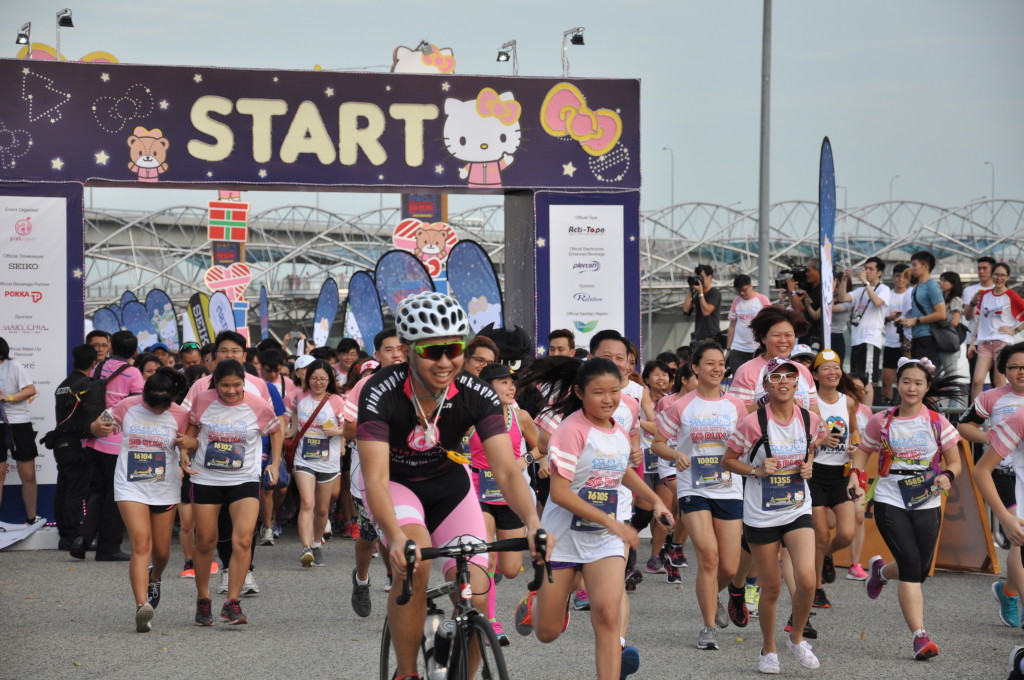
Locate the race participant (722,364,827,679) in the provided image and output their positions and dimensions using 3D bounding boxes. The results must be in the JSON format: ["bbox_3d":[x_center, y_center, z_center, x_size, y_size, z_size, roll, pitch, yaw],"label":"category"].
[{"bbox_3d":[1.340,0.896,17.400,0.530,1.620,0.550,0,0,-6],"label":"race participant"}]

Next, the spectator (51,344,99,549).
[{"bbox_3d":[-3.452,0.848,26.900,0.380,1.640,0.480,0,0,-41],"label":"spectator"}]

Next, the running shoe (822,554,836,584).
[{"bbox_3d":[2.035,1.458,21.850,0.095,0.250,0.110,0,-28,-15],"label":"running shoe"}]

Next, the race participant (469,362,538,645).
[{"bbox_3d":[-0.062,0.887,18.500,0.470,1.540,0.680,0,0,-18],"label":"race participant"}]

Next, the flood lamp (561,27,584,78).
[{"bbox_3d":[0.522,-2.479,29.400,0.120,0.440,0.320,0,0,-20],"label":"flood lamp"}]

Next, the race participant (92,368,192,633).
[{"bbox_3d":[-2.103,0.913,19.400,0.560,1.510,0.600,0,0,-5],"label":"race participant"}]

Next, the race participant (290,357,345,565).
[{"bbox_3d":[-1.466,0.931,25.700,0.450,1.580,0.450,0,0,-3],"label":"race participant"}]

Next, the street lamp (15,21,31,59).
[{"bbox_3d":[-4.137,-2.514,28.900,0.110,0.400,0.300,0,0,-20],"label":"street lamp"}]

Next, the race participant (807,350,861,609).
[{"bbox_3d":[1.980,0.859,21.000,0.470,1.590,0.620,0,0,-5],"label":"race participant"}]

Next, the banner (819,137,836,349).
[{"bbox_3d":[2.776,0.004,30.000,0.080,3.500,1.000,0,0,-3],"label":"banner"}]

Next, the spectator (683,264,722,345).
[{"bbox_3d":[2.028,0.048,36.300,0.450,1.720,0.460,0,-1,-40],"label":"spectator"}]

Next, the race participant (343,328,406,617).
[{"bbox_3d":[-0.789,0.801,20.600,0.530,1.740,0.550,0,0,-10],"label":"race participant"}]

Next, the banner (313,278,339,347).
[{"bbox_3d":[-3.720,0.349,68.000,0.080,3.200,0.800,0,-1,-40],"label":"banner"}]

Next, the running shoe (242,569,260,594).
[{"bbox_3d":[-1.732,1.601,22.500,0.105,0.120,0.285,0,-10,-8],"label":"running shoe"}]

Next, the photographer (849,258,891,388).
[{"bbox_3d":[3.493,0.044,33.400,0.480,1.720,0.500,0,0,-41],"label":"photographer"}]

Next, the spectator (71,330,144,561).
[{"bbox_3d":[-3.073,0.802,25.900,0.500,1.740,0.500,0,0,-37],"label":"spectator"}]

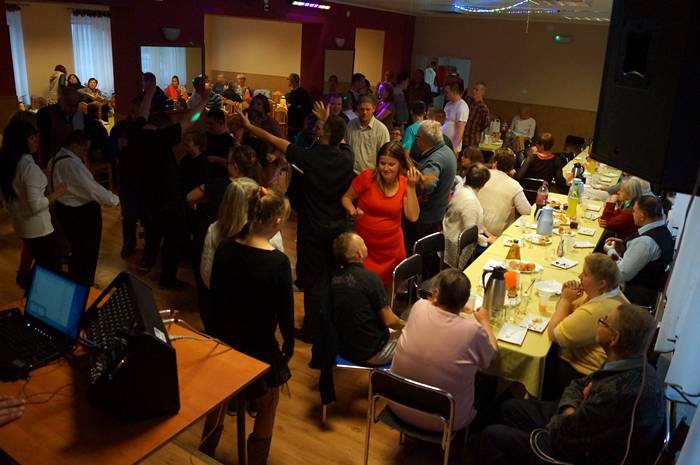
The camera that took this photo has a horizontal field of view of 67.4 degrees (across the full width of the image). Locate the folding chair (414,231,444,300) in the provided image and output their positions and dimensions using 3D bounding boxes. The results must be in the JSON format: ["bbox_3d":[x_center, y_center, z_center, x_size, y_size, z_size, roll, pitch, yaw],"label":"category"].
[{"bbox_3d":[0.918,0.481,4.636,0.520,0.820,0.460,15,24,29],"label":"folding chair"}]

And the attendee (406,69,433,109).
[{"bbox_3d":[1.413,-2.571,11.323,0.500,1.817,0.360,12,23,22],"label":"attendee"}]

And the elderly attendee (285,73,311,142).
[{"bbox_3d":[-0.821,-1.494,7.910,0.350,1.738,0.500,-2,22,-14],"label":"elderly attendee"}]

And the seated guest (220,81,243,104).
[{"bbox_3d":[-2.700,-2.783,12.042,0.480,1.280,0.750,3,21,0],"label":"seated guest"}]

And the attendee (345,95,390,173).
[{"bbox_3d":[0.145,-0.600,5.710,0.500,1.739,0.330,3,21,0],"label":"attendee"}]

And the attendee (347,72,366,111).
[{"bbox_3d":[0.093,-1.514,8.020,0.500,1.792,0.350,17,25,32],"label":"attendee"}]

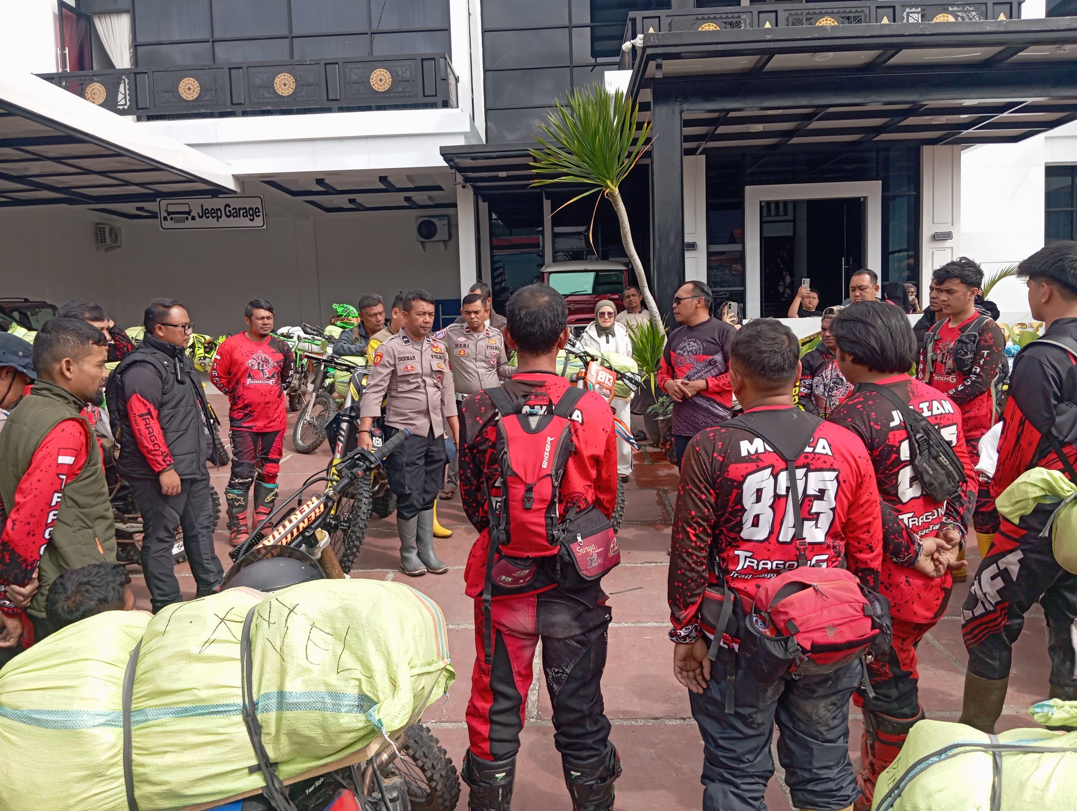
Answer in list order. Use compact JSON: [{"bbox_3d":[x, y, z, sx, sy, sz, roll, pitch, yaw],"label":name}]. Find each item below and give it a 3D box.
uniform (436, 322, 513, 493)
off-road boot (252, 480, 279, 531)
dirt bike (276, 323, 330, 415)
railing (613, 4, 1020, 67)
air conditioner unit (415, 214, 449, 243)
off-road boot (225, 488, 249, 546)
[{"bbox_3d":[-0.528,0.018,7.250,0.580,1.380,0.340,-2,6,-4],"label":"uniform"},{"bbox_3d":[-1.973,0.762,6.263,0.150,0.390,0.300,-3,5,-9],"label":"off-road boot"},{"bbox_3d":[-4.130,-0.570,14.700,0.820,1.200,2.050,-4,6,-20],"label":"dirt bike"},{"bbox_3d":[3.941,-5.064,12.755,5.285,0.920,1.650,-2,5,2],"label":"railing"},{"bbox_3d":[-2.260,-3.758,18.600,0.680,0.530,0.260,-2,6,2],"label":"air conditioner unit"},{"bbox_3d":[-2.106,0.785,6.100,0.150,0.400,0.310,-4,6,-22],"label":"off-road boot"}]

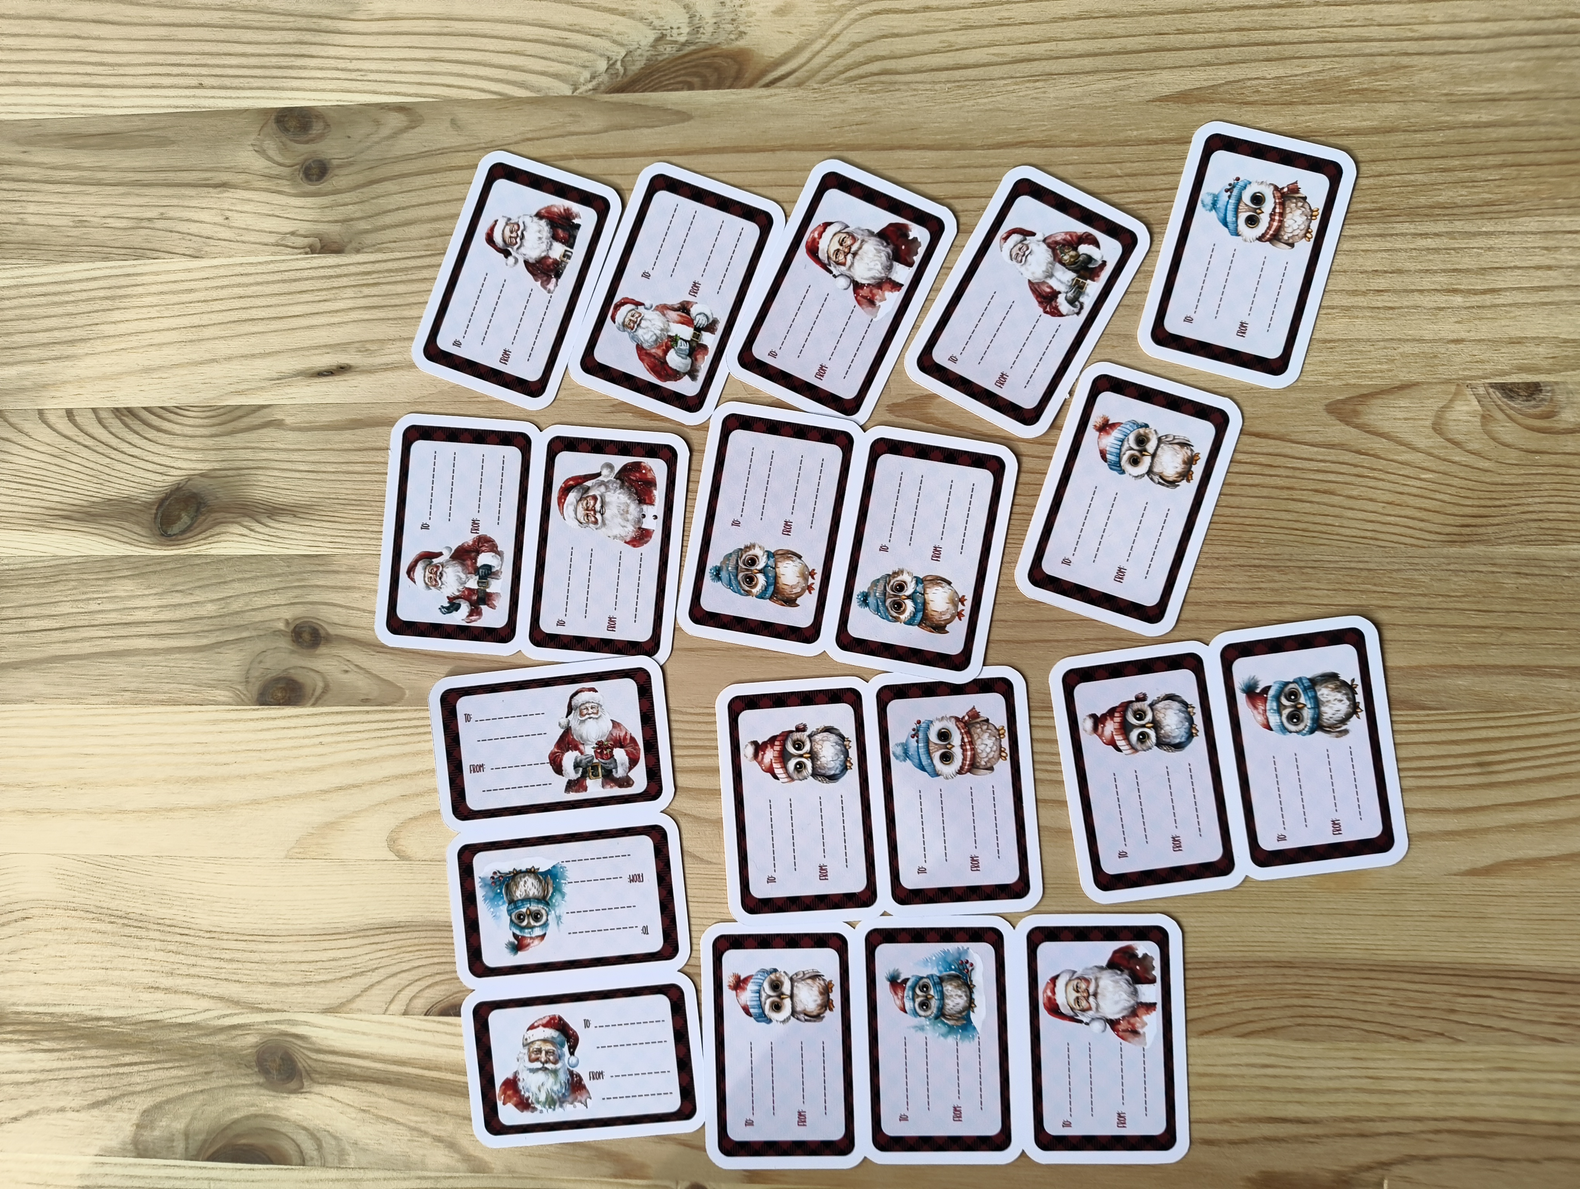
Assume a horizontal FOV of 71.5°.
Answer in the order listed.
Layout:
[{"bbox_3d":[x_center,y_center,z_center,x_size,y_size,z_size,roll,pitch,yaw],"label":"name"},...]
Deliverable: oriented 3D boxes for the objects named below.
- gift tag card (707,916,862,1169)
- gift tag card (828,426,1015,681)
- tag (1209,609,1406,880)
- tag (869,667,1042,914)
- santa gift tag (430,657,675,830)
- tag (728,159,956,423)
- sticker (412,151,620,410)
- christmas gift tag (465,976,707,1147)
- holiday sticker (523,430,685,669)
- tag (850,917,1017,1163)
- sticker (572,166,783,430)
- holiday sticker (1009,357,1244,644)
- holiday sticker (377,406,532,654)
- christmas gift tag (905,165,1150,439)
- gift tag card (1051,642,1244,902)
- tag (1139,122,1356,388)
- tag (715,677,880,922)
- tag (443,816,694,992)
[{"bbox_3d":[-0.002,0.142,0.346,0.051,0.001,0.077,-2,89,4],"label":"gift tag card"},{"bbox_3d":[0.041,-0.013,0.342,0.050,0.001,0.076,10,90,5],"label":"gift tag card"},{"bbox_3d":[0.159,0.047,0.336,0.051,0.001,0.077,-8,88,4],"label":"tag"},{"bbox_3d":[0.050,0.061,0.339,0.050,0.001,0.076,-4,88,4],"label":"tag"},{"bbox_3d":[-0.077,0.049,0.354,0.077,0.001,0.051,-7,88,4],"label":"santa gift tag"},{"bbox_3d":[0.016,-0.096,0.350,0.051,0.001,0.077,25,91,4],"label":"tag"},{"bbox_3d":[-0.089,-0.103,0.359,0.051,0.001,0.077,20,90,5],"label":"sticker"},{"bbox_3d":[-0.065,0.147,0.346,0.076,0.001,0.050,-7,88,4],"label":"christmas gift tag"},{"bbox_3d":[-0.060,-0.016,0.354,0.051,0.001,0.077,5,89,4],"label":"holiday sticker"},{"bbox_3d":[0.046,0.137,0.338,0.050,0.001,0.076,-2,89,4],"label":"tag"},{"bbox_3d":[-0.037,-0.098,0.354,0.051,0.001,0.077,21,90,5],"label":"sticker"},{"bbox_3d":[0.103,-0.029,0.333,0.050,0.001,0.076,18,90,5],"label":"holiday sticker"},{"bbox_3d":[-0.107,-0.020,0.353,0.050,0.001,0.076,5,89,4],"label":"holiday sticker"},{"bbox_3d":[0.074,-0.091,0.341,0.050,0.001,0.076,29,91,4],"label":"christmas gift tag"},{"bbox_3d":[0.109,0.054,0.335,0.050,0.001,0.076,-8,88,4],"label":"gift tag card"},{"bbox_3d":[0.142,-0.106,0.341,0.051,0.001,0.077,16,90,5],"label":"tag"},{"bbox_3d":[0.004,0.066,0.348,0.051,0.001,0.077,-4,88,4],"label":"tag"},{"bbox_3d":[-0.071,0.097,0.348,0.076,0.001,0.050,-7,88,4],"label":"tag"}]

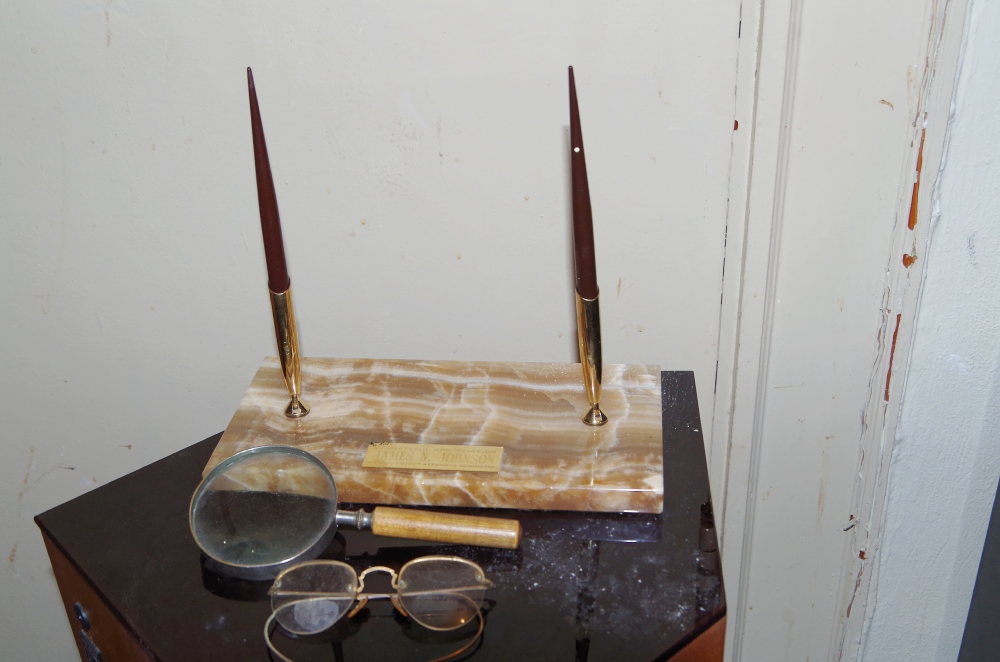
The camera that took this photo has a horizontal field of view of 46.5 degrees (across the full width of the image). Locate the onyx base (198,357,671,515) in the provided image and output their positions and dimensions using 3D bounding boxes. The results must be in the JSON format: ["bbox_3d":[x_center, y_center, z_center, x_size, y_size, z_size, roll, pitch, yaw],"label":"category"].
[{"bbox_3d":[-0.032,0.058,0.689,0.254,0.018,0.126,1,30,6],"label":"onyx base"}]

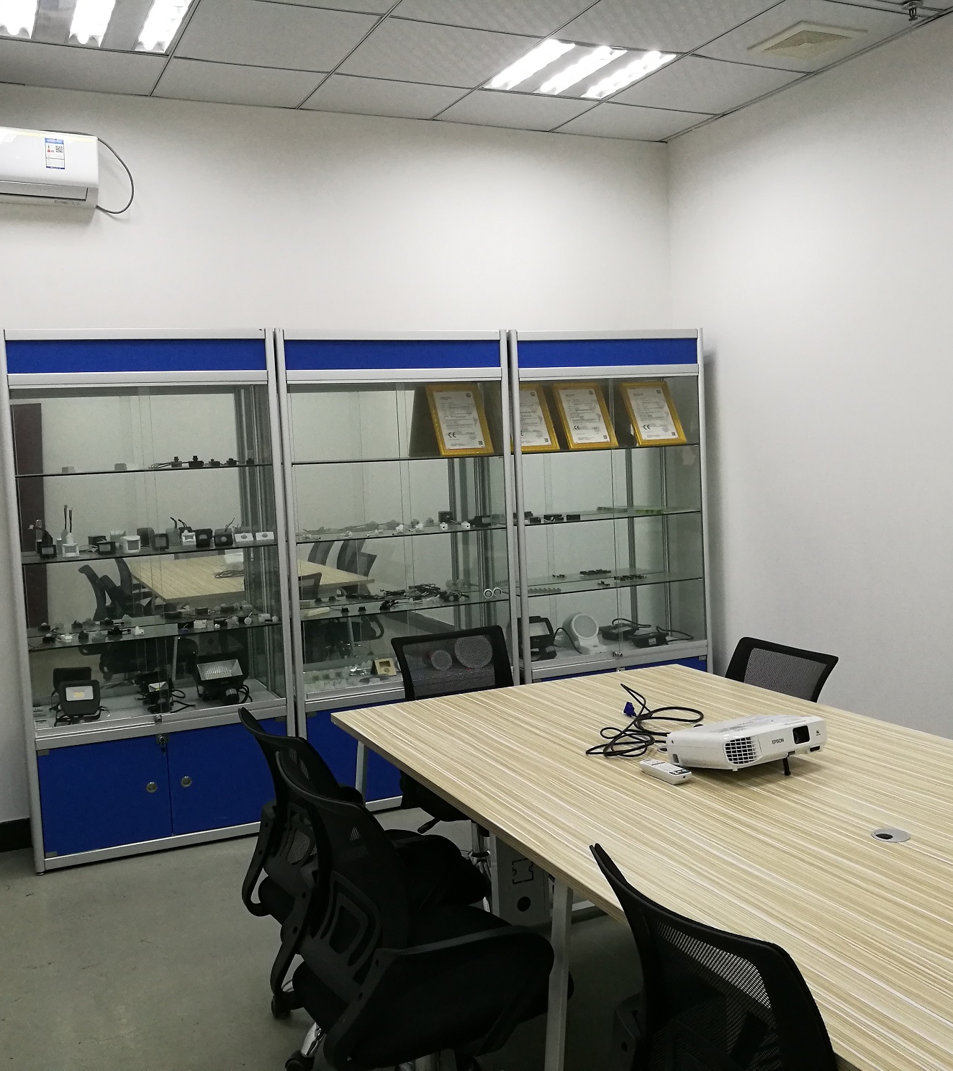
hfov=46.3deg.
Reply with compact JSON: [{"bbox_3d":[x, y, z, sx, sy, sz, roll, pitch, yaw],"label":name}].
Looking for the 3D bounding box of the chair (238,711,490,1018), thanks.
[{"bbox_3d":[-0.285,0.855,2.804,0.580,0.868,0.590,-5,5,-32],"label":"chair"}]

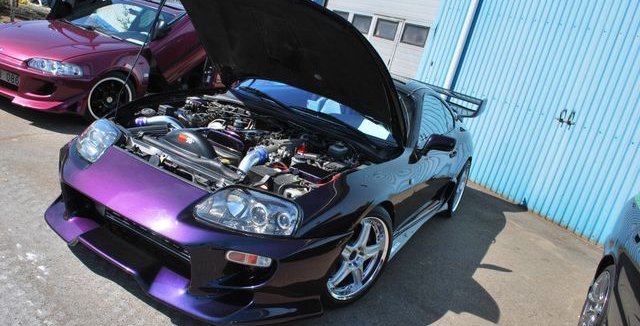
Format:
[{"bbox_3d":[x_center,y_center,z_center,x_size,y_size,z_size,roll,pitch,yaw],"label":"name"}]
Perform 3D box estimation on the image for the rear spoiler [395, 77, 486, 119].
[{"bbox_3d":[1.272,-0.812,5.798,1.440,0.310,0.400,21,15,25],"label":"rear spoiler"}]

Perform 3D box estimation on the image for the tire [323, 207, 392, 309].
[{"bbox_3d":[0.145,0.490,2.727,0.620,0.620,0.235,-1,20,-46],"label":"tire"}]

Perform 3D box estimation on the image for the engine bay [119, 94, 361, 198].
[{"bbox_3d":[-0.490,-0.031,2.888,1.340,0.430,1.120,21,15,25],"label":"engine bay"}]

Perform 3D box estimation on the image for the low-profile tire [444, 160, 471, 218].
[{"bbox_3d":[1.330,0.230,4.935,0.255,0.625,0.625,21,15,25],"label":"low-profile tire"}]

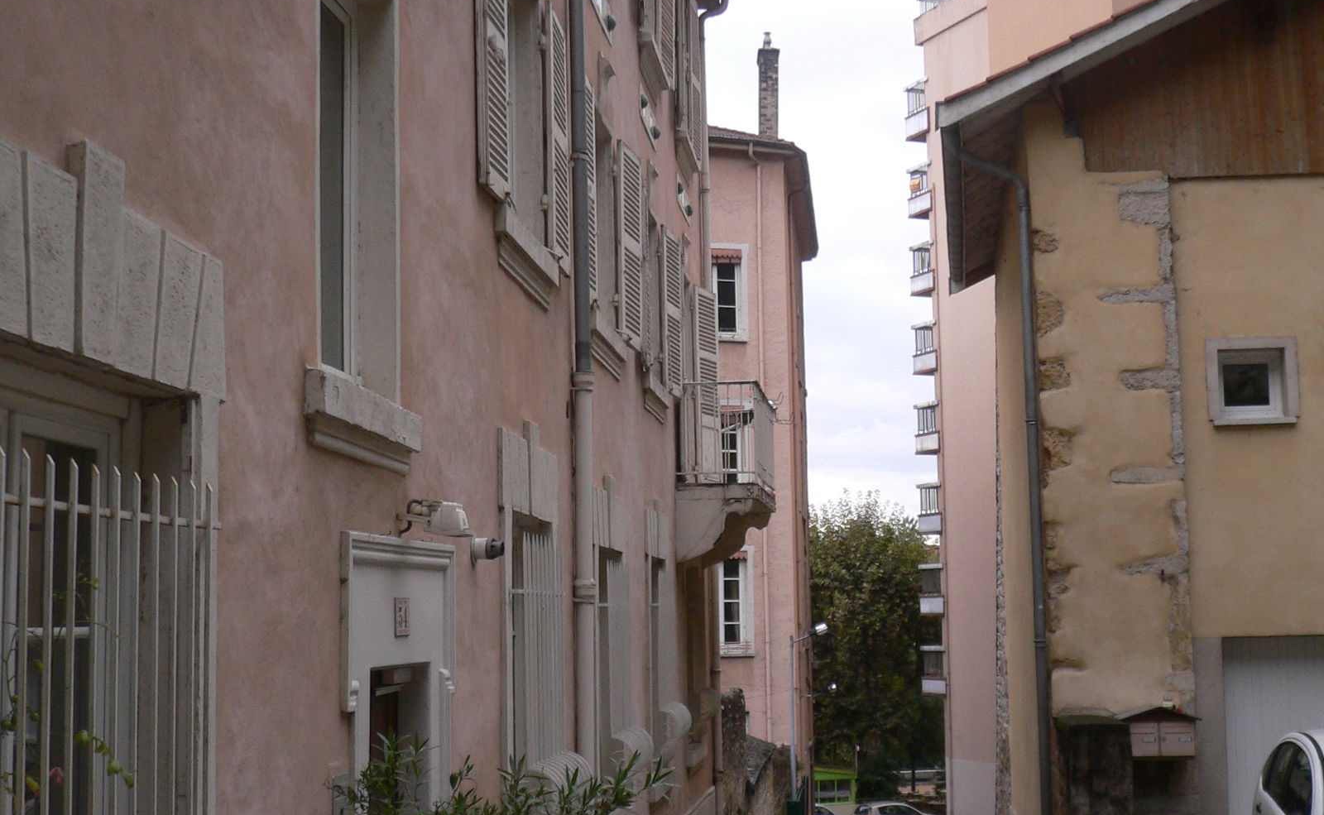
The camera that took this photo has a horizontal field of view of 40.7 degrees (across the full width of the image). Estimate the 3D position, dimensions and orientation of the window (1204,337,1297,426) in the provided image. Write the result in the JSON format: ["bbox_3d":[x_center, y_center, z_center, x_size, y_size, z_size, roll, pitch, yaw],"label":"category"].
[{"bbox_3d":[5.552,-0.235,16.806,0.790,0.840,0.170,-2,-7,6],"label":"window"}]

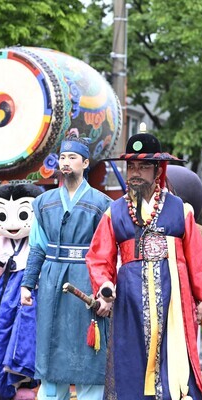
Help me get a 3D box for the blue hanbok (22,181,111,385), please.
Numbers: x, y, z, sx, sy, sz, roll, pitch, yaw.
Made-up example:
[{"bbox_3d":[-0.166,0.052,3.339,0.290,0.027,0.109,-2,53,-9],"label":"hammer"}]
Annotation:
[{"bbox_3d":[-0.189,0.481,6.800,0.550,1.190,0.360,0,-1,9],"label":"blue hanbok"}]

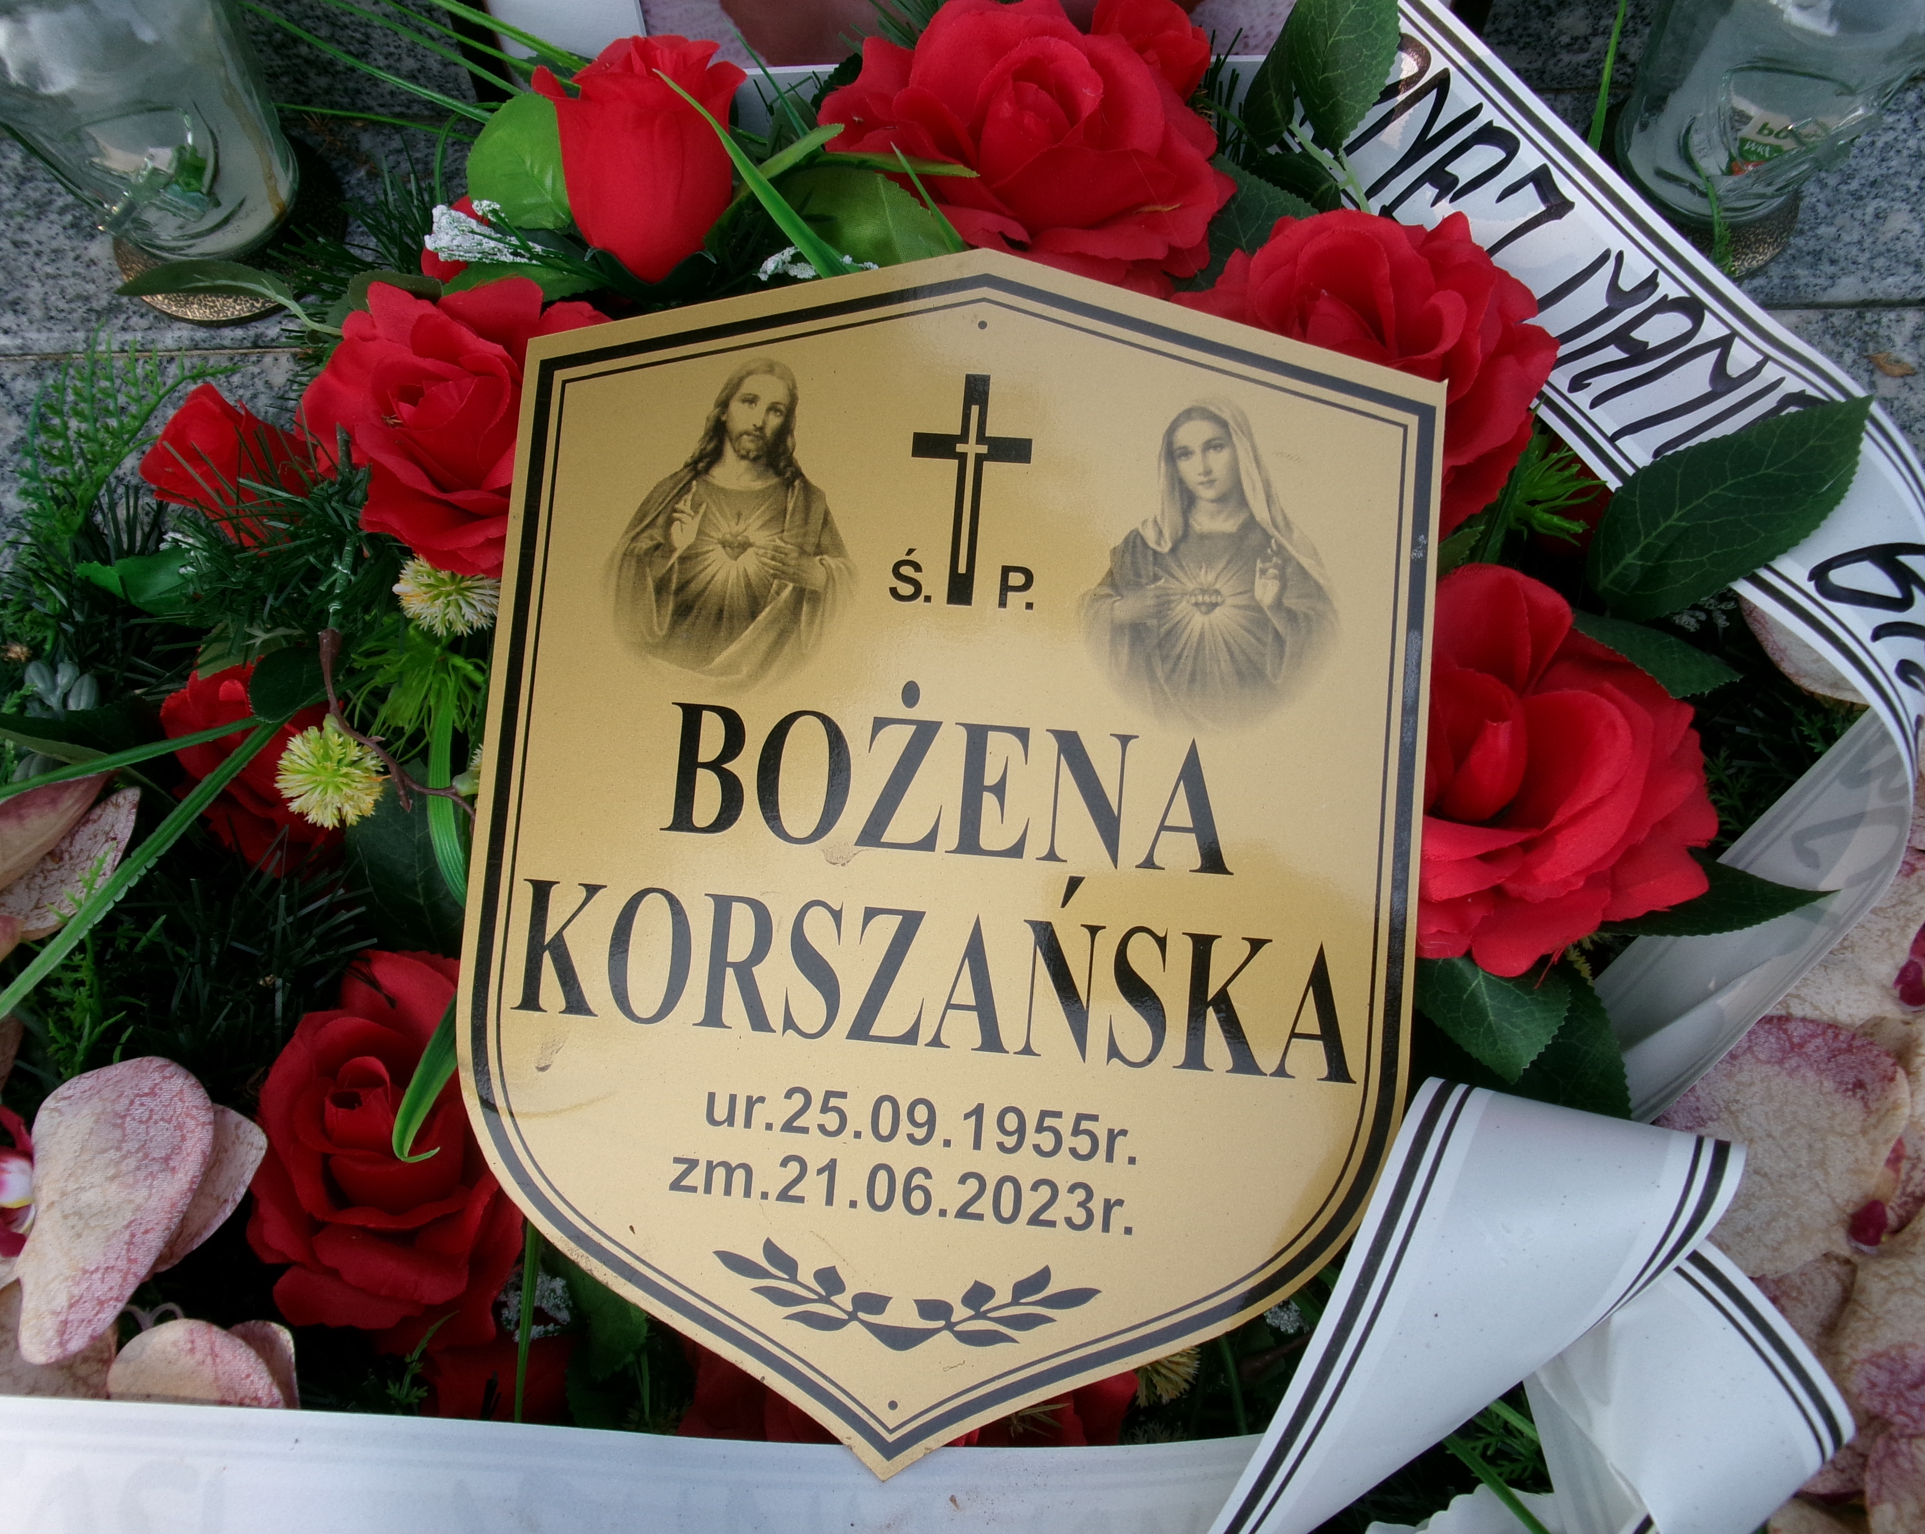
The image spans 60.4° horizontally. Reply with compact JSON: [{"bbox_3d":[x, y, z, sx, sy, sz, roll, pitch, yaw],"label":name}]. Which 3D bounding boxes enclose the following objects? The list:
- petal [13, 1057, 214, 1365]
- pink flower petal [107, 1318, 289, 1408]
[{"bbox_3d":[-0.182,0.095,0.355,0.042,0.018,0.068,22,90,22],"label":"petal"},{"bbox_3d":[-0.190,0.151,0.410,0.045,0.014,0.035,0,72,0],"label":"pink flower petal"}]

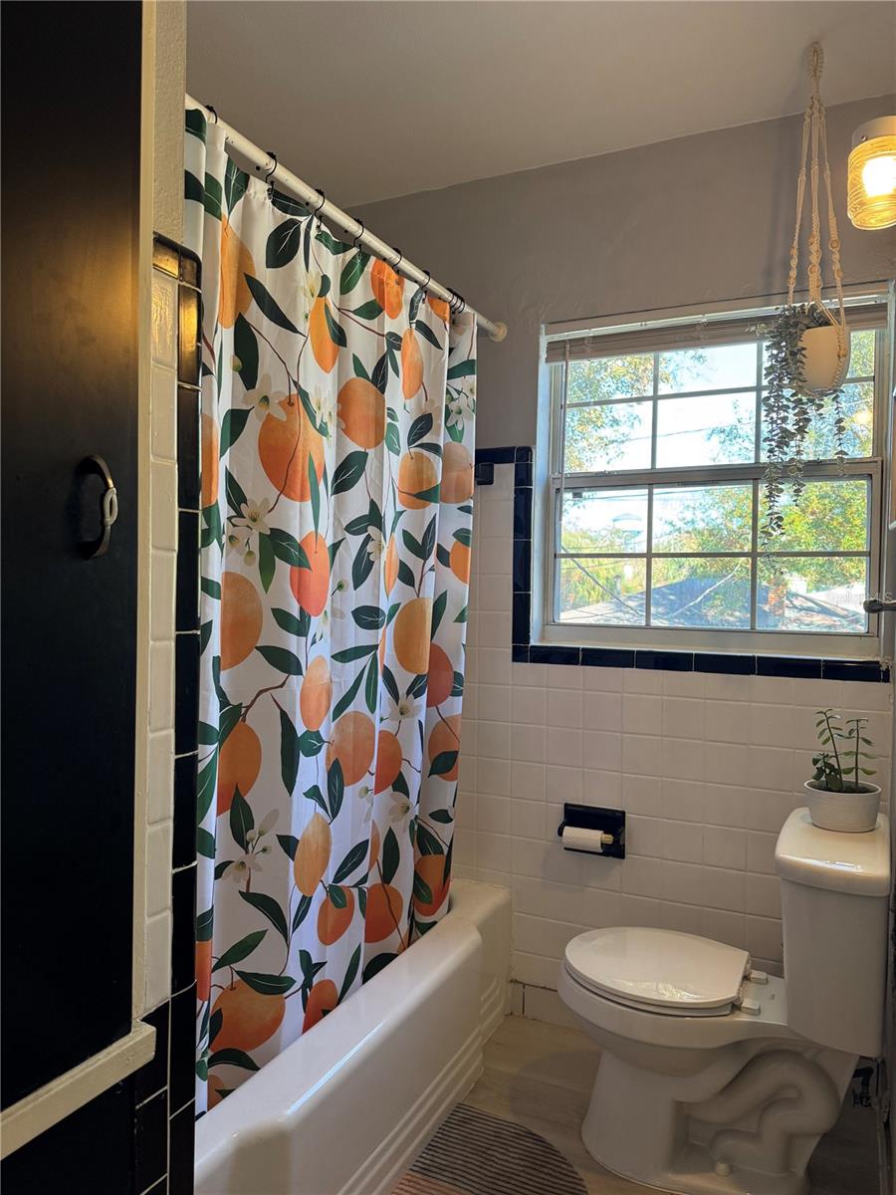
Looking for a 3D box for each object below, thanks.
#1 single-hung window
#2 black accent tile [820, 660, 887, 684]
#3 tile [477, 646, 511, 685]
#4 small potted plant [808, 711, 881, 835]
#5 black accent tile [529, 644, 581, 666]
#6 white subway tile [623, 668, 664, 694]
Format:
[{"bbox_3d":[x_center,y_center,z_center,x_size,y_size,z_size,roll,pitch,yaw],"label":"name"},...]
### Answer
[{"bbox_3d":[0.676,-0.300,2.219,0.877,0.885,0.100,1,2,27],"label":"single-hung window"},{"bbox_3d":[0.989,0.178,2.024,0.132,0.049,0.009,1,1,26],"label":"black accent tile"},{"bbox_3d":[0.141,0.203,2.444,0.108,0.109,0.009,1,1,26],"label":"tile"},{"bbox_3d":[0.852,0.367,1.786,0.148,0.248,0.148,1,0,28],"label":"small potted plant"},{"bbox_3d":[0.308,0.168,2.370,0.154,0.050,0.010,1,0,28],"label":"black accent tile"},{"bbox_3d":[0.532,0.230,2.251,0.108,0.070,0.009,1,1,26],"label":"white subway tile"}]

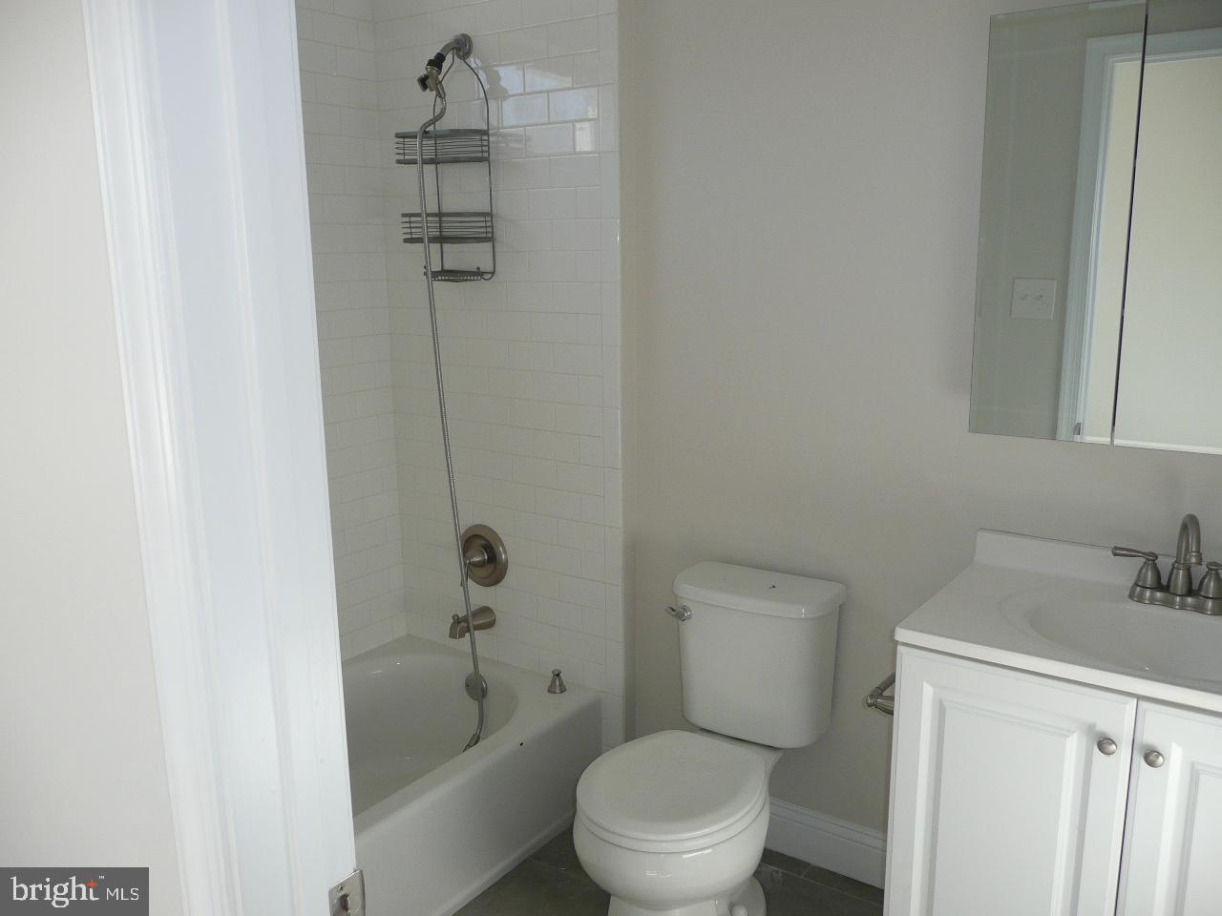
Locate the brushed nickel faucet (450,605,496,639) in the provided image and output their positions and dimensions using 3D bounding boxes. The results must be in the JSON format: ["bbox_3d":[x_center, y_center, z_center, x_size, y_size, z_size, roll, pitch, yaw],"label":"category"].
[{"bbox_3d":[-0.401,0.468,2.819,0.062,0.080,0.148,7,14,35],"label":"brushed nickel faucet"}]

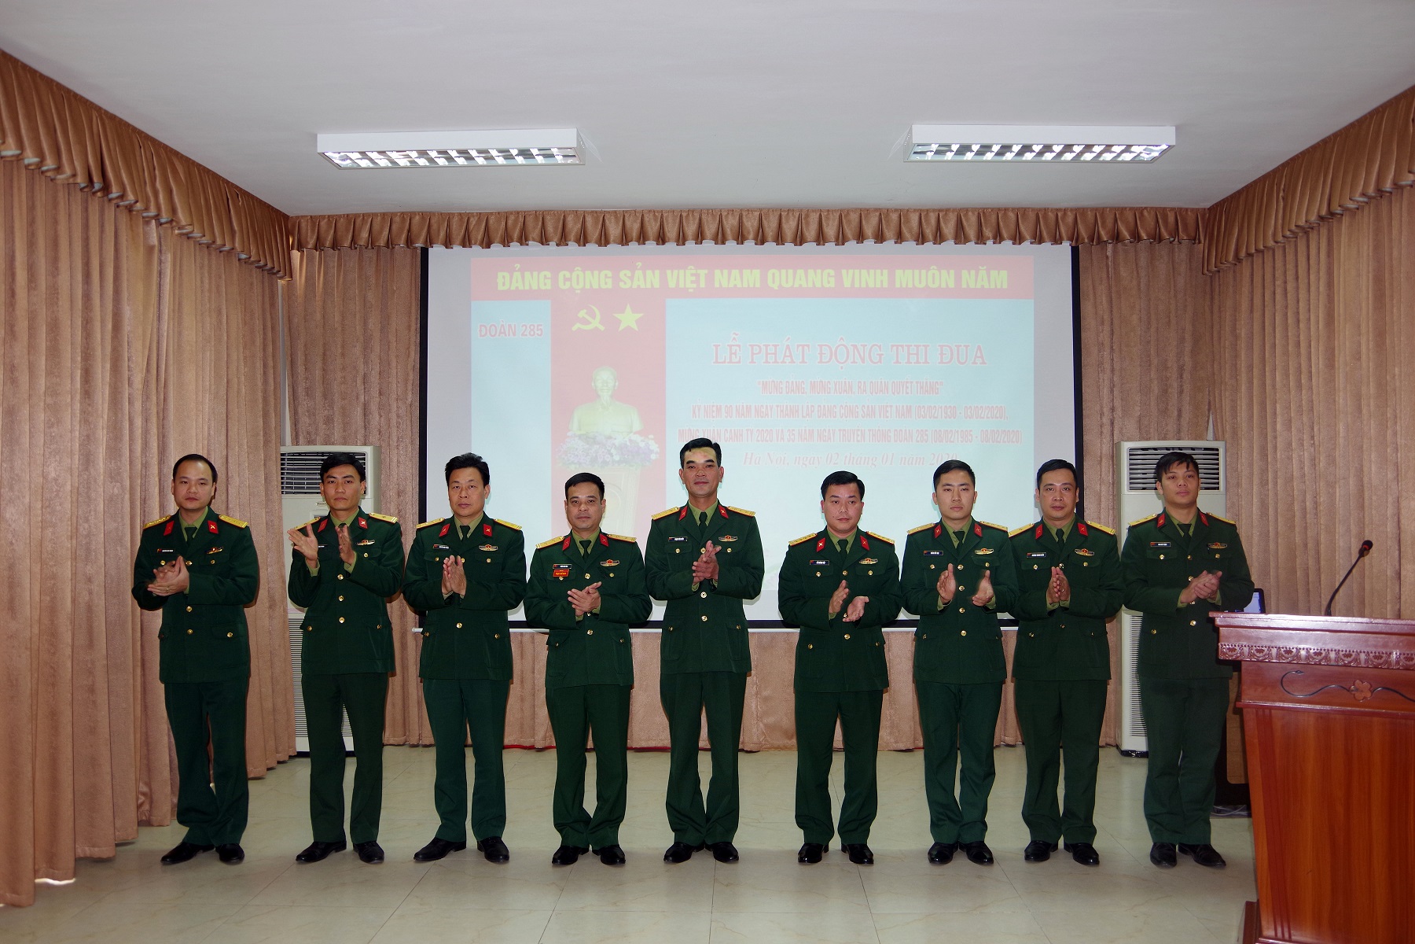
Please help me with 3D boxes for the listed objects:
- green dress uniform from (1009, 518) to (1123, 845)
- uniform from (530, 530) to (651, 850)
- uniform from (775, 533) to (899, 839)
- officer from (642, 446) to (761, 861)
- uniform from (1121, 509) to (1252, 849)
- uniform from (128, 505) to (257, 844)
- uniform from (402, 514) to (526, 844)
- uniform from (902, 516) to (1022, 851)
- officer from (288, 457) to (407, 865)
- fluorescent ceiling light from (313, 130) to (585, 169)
[{"bbox_3d":[1.535,0.915,5.270,0.530,1.420,0.400,0,0,13],"label":"green dress uniform"},{"bbox_3d":[-0.520,0.945,5.285,0.530,1.375,0.380,0,0,-3],"label":"uniform"},{"bbox_3d":[0.570,0.941,5.279,0.530,1.378,0.380,0,0,0],"label":"uniform"},{"bbox_3d":[-0.012,0.759,5.279,0.530,1.815,0.420,0,0,1],"label":"officer"},{"bbox_3d":[2.070,0.889,5.210,0.550,1.440,0.400,0,0,7],"label":"uniform"},{"bbox_3d":[-2.208,0.891,5.238,0.551,1.465,0.410,0,-1,-6],"label":"uniform"},{"bbox_3d":[-1.048,0.895,5.249,0.533,1.425,0.400,0,-1,2],"label":"uniform"},{"bbox_3d":[1.090,0.912,5.250,0.520,1.420,0.400,0,0,5],"label":"uniform"},{"bbox_3d":[-1.573,0.794,5.300,0.520,1.751,0.430,0,0,-3],"label":"officer"},{"bbox_3d":[-1.221,-1.530,5.812,1.220,0.090,0.310,0,0,2],"label":"fluorescent ceiling light"}]

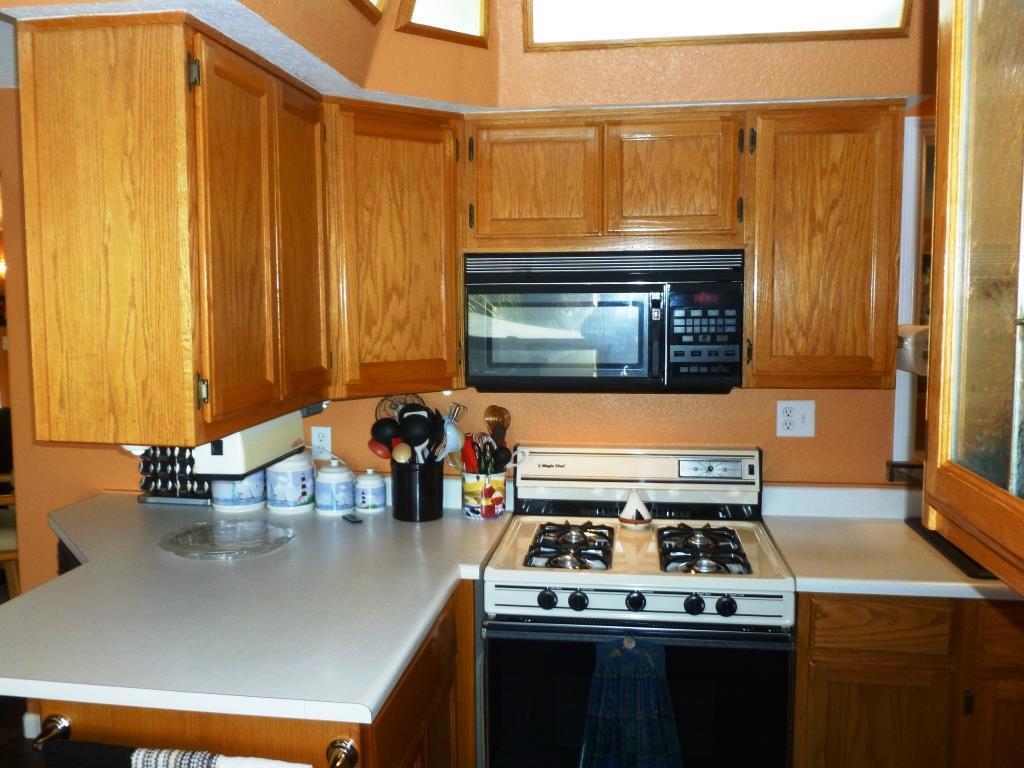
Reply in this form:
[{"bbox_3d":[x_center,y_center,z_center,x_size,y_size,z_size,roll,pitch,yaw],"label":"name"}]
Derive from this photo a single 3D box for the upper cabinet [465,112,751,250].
[{"bbox_3d":[0.269,-0.572,2.433,0.765,0.382,0.340,0,5,8],"label":"upper cabinet"}]

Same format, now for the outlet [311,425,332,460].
[{"bbox_3d":[-0.642,0.200,2.791,0.070,0.114,0.009,0,5,8],"label":"outlet"}]

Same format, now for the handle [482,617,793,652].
[{"bbox_3d":[0.302,0.618,2.044,0.755,0.045,0.048,0,5,8],"label":"handle"}]

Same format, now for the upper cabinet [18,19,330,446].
[{"bbox_3d":[-0.657,-0.301,1.767,0.347,0.757,0.664,0,6,8],"label":"upper cabinet"}]

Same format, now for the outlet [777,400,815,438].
[{"bbox_3d":[0.886,0.110,2.581,0.116,0.114,0.009,0,5,8],"label":"outlet"}]

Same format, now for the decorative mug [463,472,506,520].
[{"bbox_3d":[-0.088,0.345,2.643,0.137,0.144,0.137,0,5,8],"label":"decorative mug"}]

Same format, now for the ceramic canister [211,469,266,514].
[{"bbox_3d":[-0.905,0.310,2.745,0.164,0.205,0.164,0,5,8],"label":"ceramic canister"}]

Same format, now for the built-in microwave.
[{"bbox_3d":[0.269,-0.184,2.451,0.758,0.385,0.375,0,5,8],"label":"built-in microwave"}]

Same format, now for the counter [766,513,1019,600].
[{"bbox_3d":[1.002,0.457,2.248,0.561,0.042,0.600,0,6,8],"label":"counter"}]

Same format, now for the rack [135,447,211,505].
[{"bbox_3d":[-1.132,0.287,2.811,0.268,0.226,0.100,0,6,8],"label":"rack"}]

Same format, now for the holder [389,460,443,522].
[{"bbox_3d":[-0.298,0.329,2.628,0.157,0.181,0.157,0,5,8],"label":"holder"}]

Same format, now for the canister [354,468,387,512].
[{"bbox_3d":[-0.464,0.343,2.695,0.102,0.133,0.102,0,6,8],"label":"canister"}]

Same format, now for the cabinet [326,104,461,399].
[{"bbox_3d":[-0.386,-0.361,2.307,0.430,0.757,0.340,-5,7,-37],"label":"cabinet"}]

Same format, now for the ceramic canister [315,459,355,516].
[{"bbox_3d":[-0.574,0.327,2.667,0.124,0.170,0.124,0,6,8],"label":"ceramic canister"}]

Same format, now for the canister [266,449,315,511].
[{"bbox_3d":[-0.729,0.304,2.707,0.157,0.210,0.157,0,6,8],"label":"canister"}]

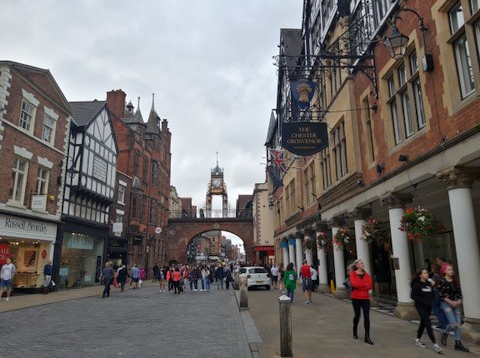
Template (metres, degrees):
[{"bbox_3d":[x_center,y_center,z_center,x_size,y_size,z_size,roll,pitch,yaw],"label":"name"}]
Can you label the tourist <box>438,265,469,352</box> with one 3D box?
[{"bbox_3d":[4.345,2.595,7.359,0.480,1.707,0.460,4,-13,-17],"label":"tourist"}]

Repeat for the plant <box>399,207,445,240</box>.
[{"bbox_3d":[4.851,1.162,9.665,0.930,0.880,0.950,0,-13,-2],"label":"plant"}]

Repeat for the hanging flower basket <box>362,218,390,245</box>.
[{"bbox_3d":[4.729,1.817,12.488,0.860,0.900,0.860,0,-13,-2],"label":"hanging flower basket"}]

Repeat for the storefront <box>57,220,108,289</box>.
[{"bbox_3d":[-11.450,5.560,26.108,1.000,4.300,6.800,-1,-13,3],"label":"storefront"}]

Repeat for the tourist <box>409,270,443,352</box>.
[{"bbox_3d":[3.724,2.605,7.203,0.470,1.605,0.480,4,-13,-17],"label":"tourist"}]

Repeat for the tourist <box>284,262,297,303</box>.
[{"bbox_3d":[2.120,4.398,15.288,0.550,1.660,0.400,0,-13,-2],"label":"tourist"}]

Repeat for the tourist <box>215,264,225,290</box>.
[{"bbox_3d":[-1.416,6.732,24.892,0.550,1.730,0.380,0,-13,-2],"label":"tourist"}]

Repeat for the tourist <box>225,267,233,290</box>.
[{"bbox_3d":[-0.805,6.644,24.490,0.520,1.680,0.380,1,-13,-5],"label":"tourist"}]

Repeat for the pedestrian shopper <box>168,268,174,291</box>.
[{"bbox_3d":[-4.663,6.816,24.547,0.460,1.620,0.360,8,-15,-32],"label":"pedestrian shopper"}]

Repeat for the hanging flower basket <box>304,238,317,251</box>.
[{"bbox_3d":[4.839,4.461,24.743,0.870,0.980,0.870,0,-13,-1],"label":"hanging flower basket"}]

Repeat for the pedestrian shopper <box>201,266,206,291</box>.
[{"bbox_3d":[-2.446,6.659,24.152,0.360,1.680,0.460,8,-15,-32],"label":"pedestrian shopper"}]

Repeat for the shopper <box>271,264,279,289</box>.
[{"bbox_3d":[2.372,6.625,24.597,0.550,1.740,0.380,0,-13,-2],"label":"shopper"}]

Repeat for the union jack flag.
[{"bbox_3d":[2.563,-1.165,24.000,1.000,1.500,0.350,0,-13,-2],"label":"union jack flag"}]

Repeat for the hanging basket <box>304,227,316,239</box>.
[{"bbox_3d":[4.928,3.880,25.200,0.800,0.820,0.820,0,-13,-1],"label":"hanging basket"}]

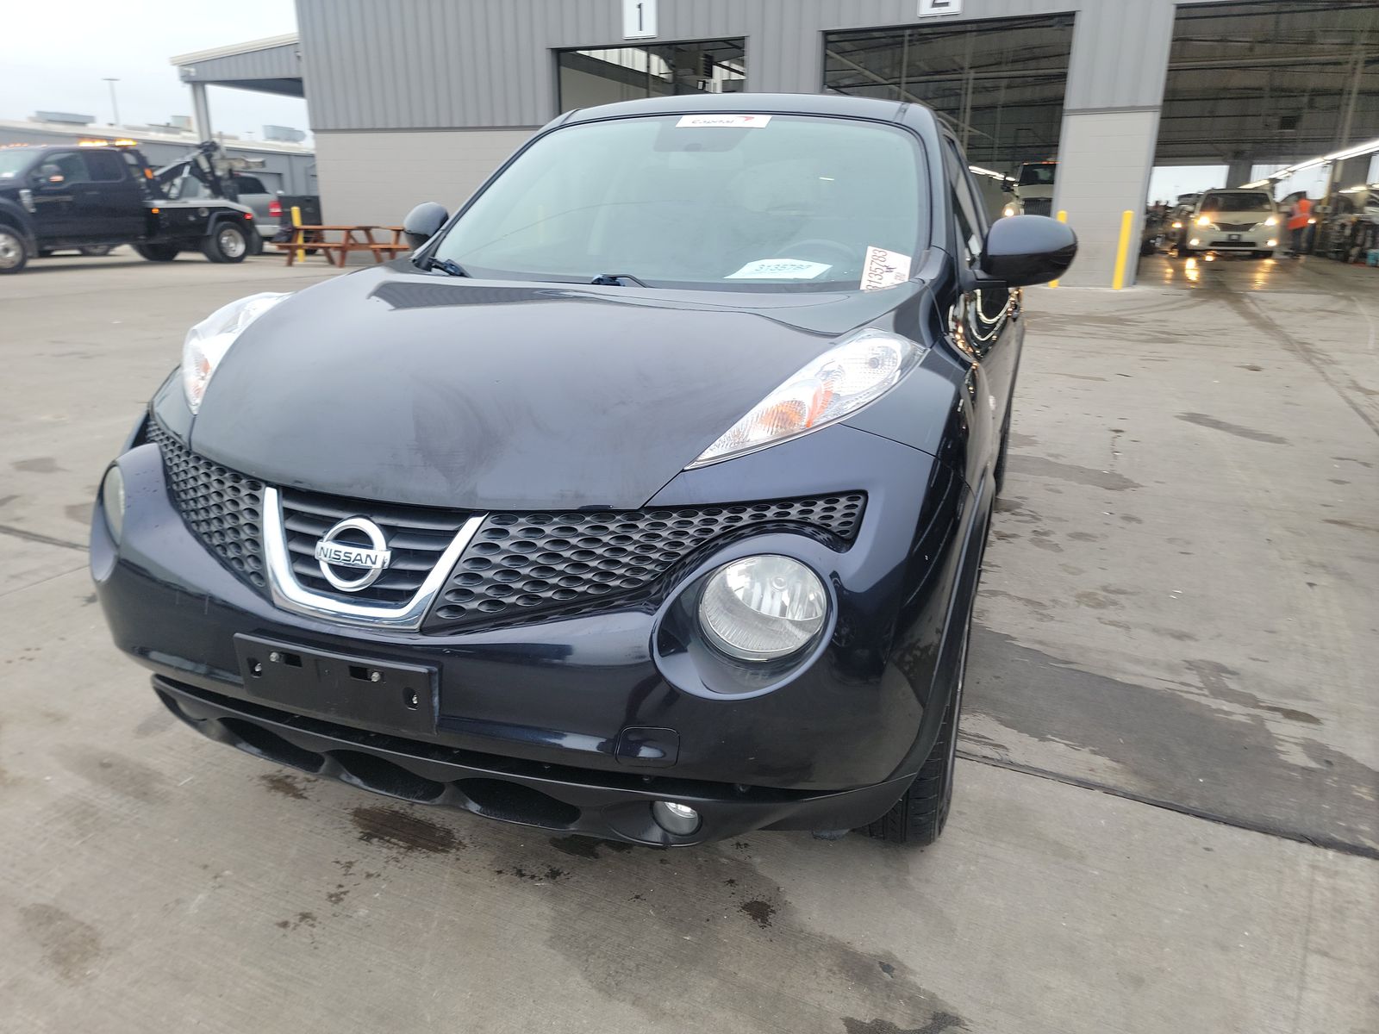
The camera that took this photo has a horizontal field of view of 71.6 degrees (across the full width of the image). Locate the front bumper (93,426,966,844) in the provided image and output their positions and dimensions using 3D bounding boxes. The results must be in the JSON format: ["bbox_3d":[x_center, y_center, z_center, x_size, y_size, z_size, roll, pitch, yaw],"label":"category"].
[{"bbox_3d":[-0.439,0.192,1.687,1.760,0.700,0.600,7,20,18],"label":"front bumper"}]

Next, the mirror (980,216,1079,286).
[{"bbox_3d":[0.872,-0.684,2.473,0.250,0.190,0.160,7,20,18],"label":"mirror"}]

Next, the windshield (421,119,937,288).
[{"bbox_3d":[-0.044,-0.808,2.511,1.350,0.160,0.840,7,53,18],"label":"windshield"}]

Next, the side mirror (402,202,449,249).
[{"bbox_3d":[-0.805,-0.891,3.027,0.250,0.190,0.160,7,20,18],"label":"side mirror"}]

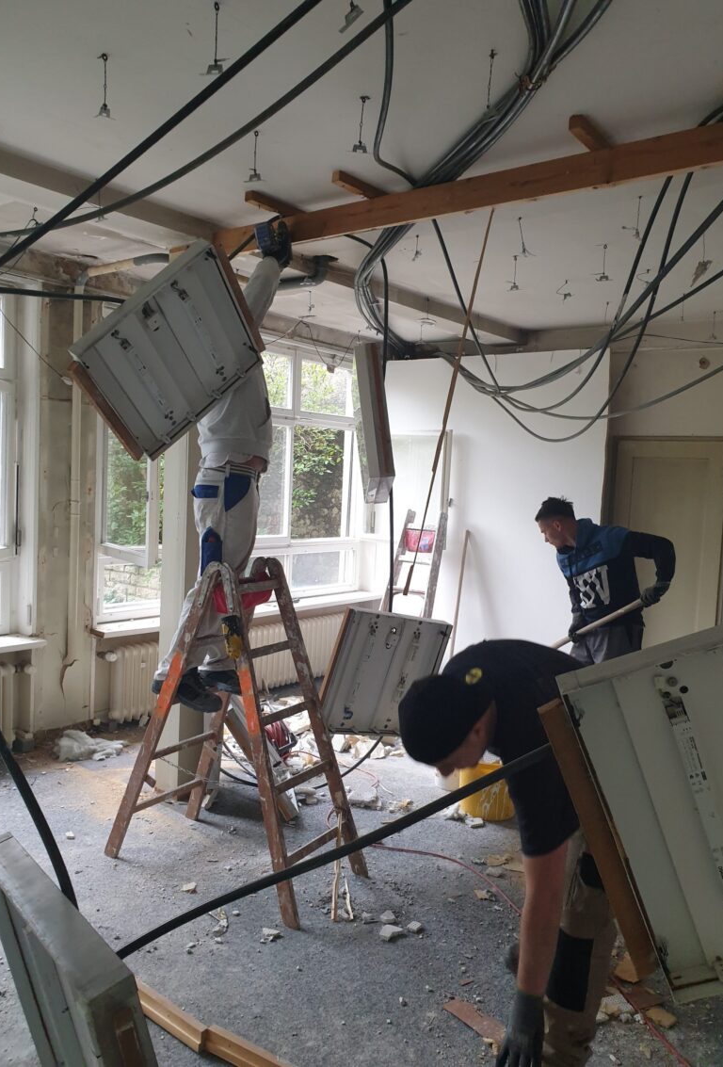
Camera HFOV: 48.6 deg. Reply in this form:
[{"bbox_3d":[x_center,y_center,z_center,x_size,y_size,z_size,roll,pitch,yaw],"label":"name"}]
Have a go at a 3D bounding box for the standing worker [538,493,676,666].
[{"bbox_3d":[1.263,0.627,4.229,0.680,1.620,0.500,6,5,37],"label":"standing worker"}]

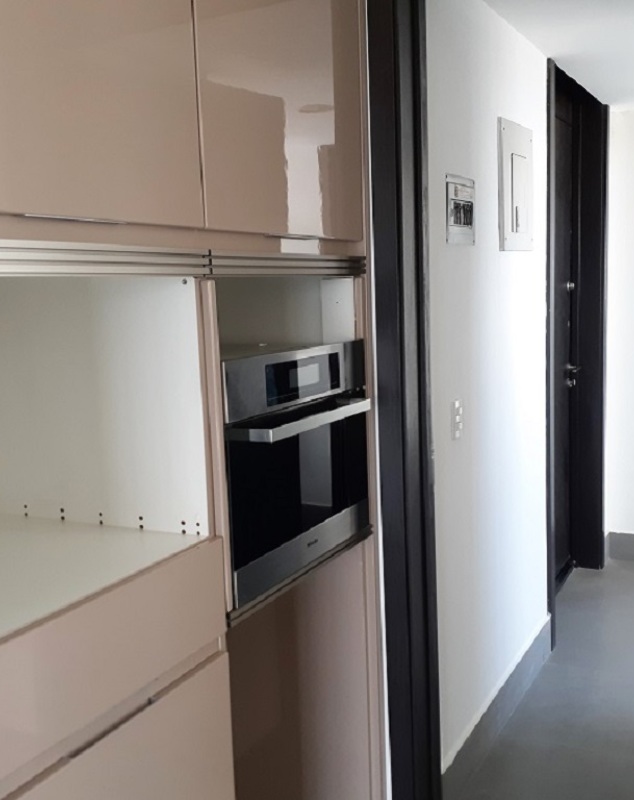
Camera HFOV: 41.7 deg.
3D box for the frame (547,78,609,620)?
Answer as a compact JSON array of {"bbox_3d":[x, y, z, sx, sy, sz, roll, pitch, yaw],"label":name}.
[{"bbox_3d":[1.155,-0.199,3.844,0.164,2.389,1.109,2,9,30],"label":"frame"}]

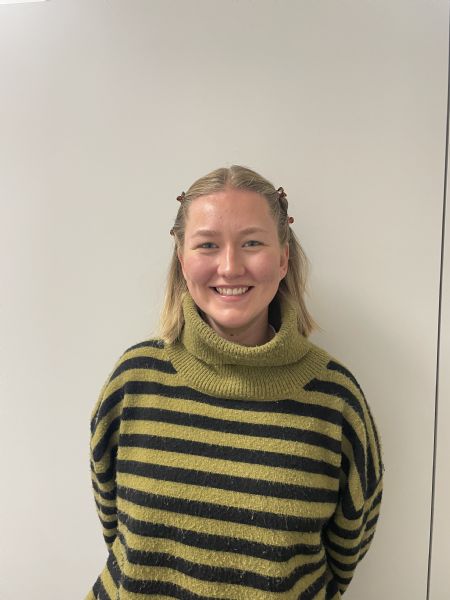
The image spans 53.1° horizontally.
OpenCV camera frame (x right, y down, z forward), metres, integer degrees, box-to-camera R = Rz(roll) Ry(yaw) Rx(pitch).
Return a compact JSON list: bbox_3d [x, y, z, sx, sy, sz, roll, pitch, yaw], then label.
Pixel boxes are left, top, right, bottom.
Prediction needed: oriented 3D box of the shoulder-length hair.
[{"bbox_3d":[0.022,-0.068,0.745,0.255,0.285,0.195,-2,3,3],"label":"shoulder-length hair"}]

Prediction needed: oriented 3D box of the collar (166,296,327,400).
[{"bbox_3d":[0.032,0.068,0.750,0.250,0.160,0.200,0,4,0],"label":"collar"}]

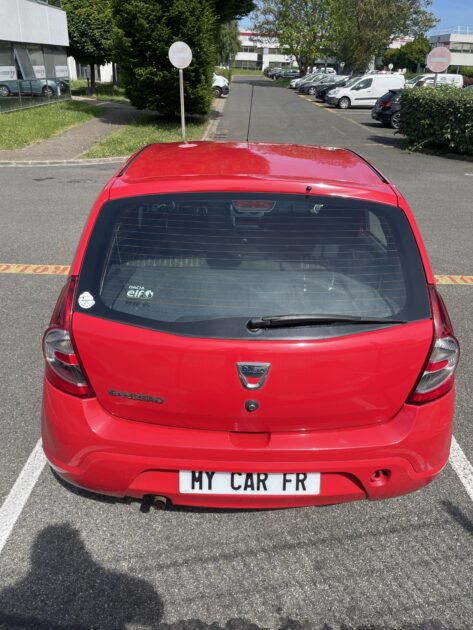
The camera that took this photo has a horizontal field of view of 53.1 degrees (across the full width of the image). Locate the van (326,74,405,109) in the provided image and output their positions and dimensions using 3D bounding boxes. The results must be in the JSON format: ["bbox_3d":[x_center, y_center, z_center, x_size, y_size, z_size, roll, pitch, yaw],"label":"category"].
[{"bbox_3d":[7.632,-13.468,28.505,4.380,1.820,1.810,0,27,0],"label":"van"}]

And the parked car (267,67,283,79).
[{"bbox_3d":[7.175,-39.639,77.792,4.200,1.500,1.780,0,27,0],"label":"parked car"}]

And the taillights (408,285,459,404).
[{"bbox_3d":[0.742,0.093,1.710,0.240,0.380,0.290,1,26,2],"label":"taillights"}]

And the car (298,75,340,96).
[{"bbox_3d":[7.063,-18.369,37.787,4.200,1.470,1.770,0,27,0],"label":"car"}]

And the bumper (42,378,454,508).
[{"bbox_3d":[0.045,0.457,1.891,1.710,0.470,0.460,1,26,2],"label":"bumper"}]

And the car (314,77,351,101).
[{"bbox_3d":[7.348,-14.758,31.087,4.200,1.480,1.770,0,27,0],"label":"car"}]

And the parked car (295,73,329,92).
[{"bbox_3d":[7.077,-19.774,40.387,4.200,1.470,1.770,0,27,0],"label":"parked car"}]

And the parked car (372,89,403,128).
[{"bbox_3d":[8.019,-8.831,20.126,4.250,1.470,1.790,-2,27,-4],"label":"parked car"}]

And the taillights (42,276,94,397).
[{"bbox_3d":[-0.648,0.068,1.749,0.240,0.380,0.290,1,26,2],"label":"taillights"}]

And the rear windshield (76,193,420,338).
[{"bbox_3d":[0.051,-0.184,1.689,1.290,0.520,0.170,1,1,2],"label":"rear windshield"}]

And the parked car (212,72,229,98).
[{"bbox_3d":[-2.875,-18.054,37.136,4.600,1.850,1.880,0,27,0],"label":"parked car"}]

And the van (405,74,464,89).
[{"bbox_3d":[12.617,-15.128,31.709,4.400,1.830,1.820,0,27,0],"label":"van"}]

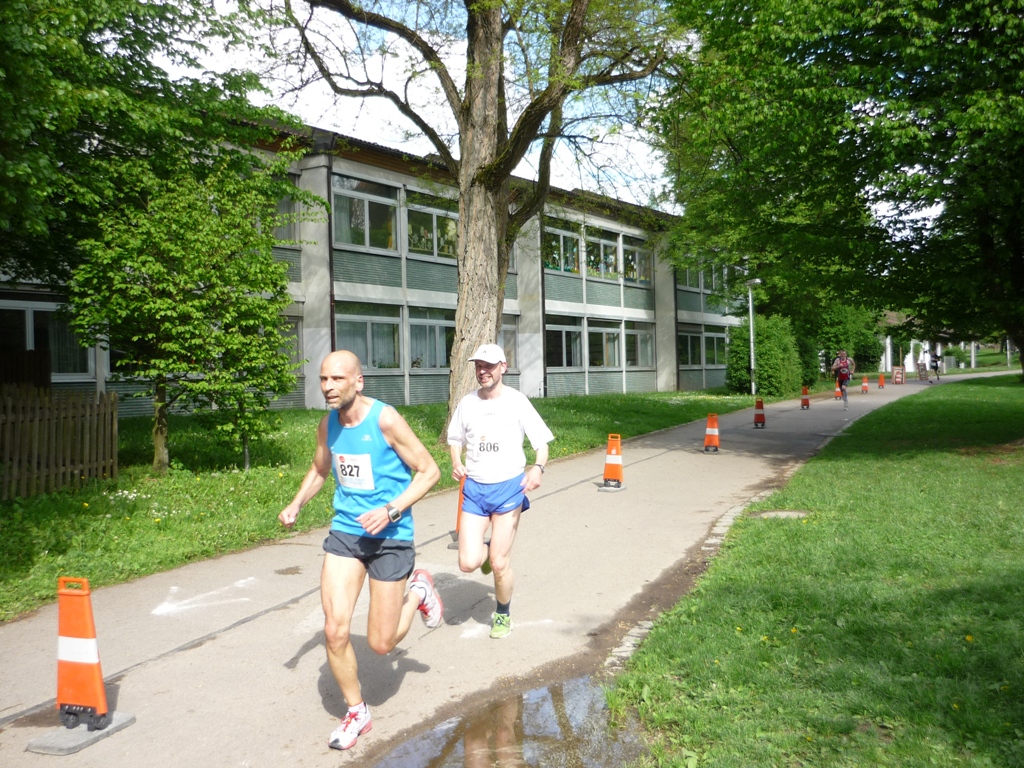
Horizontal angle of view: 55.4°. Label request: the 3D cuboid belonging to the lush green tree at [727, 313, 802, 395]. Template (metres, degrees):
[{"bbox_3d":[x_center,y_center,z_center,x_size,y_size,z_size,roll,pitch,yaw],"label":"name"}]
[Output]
[{"bbox_3d":[10.254,-1.162,39.800,3.000,3.300,3.000,-1,1,24],"label":"lush green tree"}]

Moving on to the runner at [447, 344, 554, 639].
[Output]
[{"bbox_3d":[-0.077,0.634,5.980,0.630,1.740,0.720,-1,0,19],"label":"runner"}]

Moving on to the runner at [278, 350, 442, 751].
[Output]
[{"bbox_3d":[-0.691,0.723,4.480,0.630,1.730,0.770,-1,1,24],"label":"runner"}]

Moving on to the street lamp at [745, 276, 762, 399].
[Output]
[{"bbox_3d":[9.401,-1.810,38.000,0.650,4.500,0.250,-1,1,24],"label":"street lamp"}]

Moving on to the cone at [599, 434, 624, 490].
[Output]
[{"bbox_3d":[1.280,1.018,12.500,0.270,0.700,0.400,-1,1,23],"label":"cone"}]

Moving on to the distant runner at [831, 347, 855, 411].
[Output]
[{"bbox_3d":[9.897,-0.104,29.100,0.630,1.760,0.700,-1,1,25],"label":"distant runner"}]

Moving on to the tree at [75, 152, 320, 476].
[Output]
[{"bbox_3d":[-4.460,-1.025,13.800,3.500,4.400,3.300,-2,0,-20],"label":"tree"}]

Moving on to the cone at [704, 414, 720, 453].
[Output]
[{"bbox_3d":[3.585,0.896,17.500,0.270,0.700,0.380,-1,1,23],"label":"cone"}]

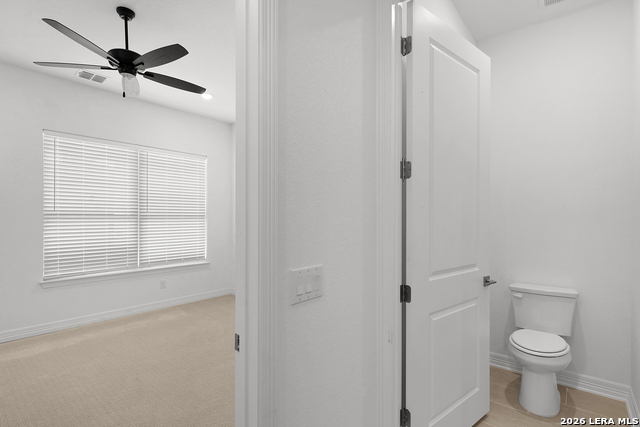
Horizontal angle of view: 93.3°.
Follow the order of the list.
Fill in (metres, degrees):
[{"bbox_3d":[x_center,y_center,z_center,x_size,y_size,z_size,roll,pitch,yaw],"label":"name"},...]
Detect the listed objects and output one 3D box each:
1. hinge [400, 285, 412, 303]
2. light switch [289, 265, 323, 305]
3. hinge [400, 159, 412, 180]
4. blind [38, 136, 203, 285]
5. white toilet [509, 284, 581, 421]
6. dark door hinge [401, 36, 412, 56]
[{"bbox_3d":[0.441,0.413,1.545,0.056,0.090,0.028,0,-1,1],"label":"hinge"},{"bbox_3d":[-0.042,0.265,1.125,0.011,0.121,0.163,-1,-1,41],"label":"light switch"},{"bbox_3d":[0.441,-0.220,1.545,0.056,0.090,0.028,0,-1,1],"label":"hinge"},{"bbox_3d":[-2.562,-0.080,4.277,0.070,1.720,2.000,-1,-1,41],"label":"blind"},{"bbox_3d":[1.609,0.976,2.215,0.440,0.760,0.690,-1,-1,41],"label":"white toilet"},{"bbox_3d":[0.441,-0.855,1.545,0.056,0.090,0.028,0,-1,1],"label":"dark door hinge"}]

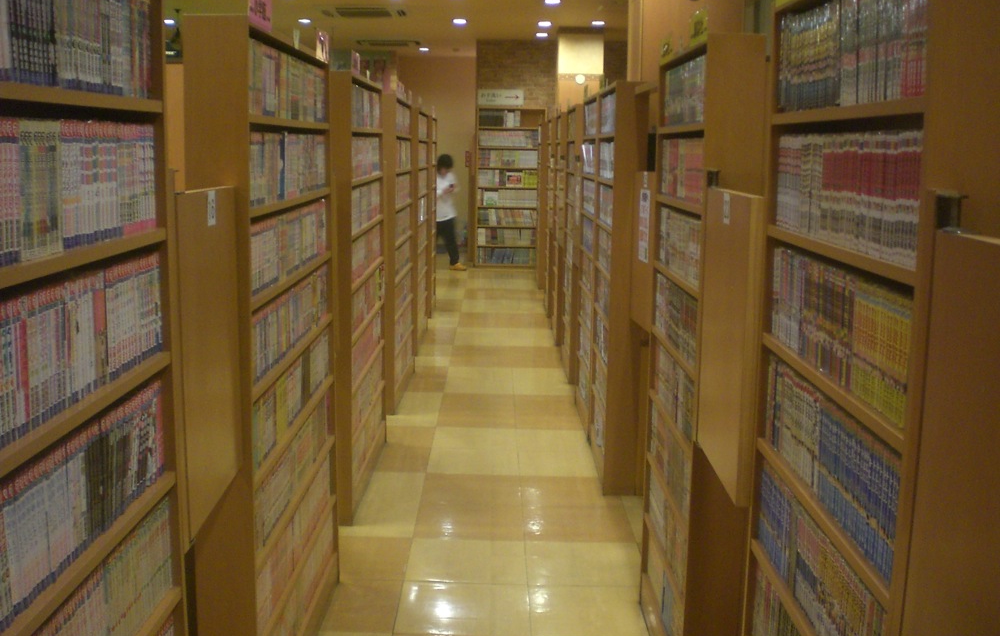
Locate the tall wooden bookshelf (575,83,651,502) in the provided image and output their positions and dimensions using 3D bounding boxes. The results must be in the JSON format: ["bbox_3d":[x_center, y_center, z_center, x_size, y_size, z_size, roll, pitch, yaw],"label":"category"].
[{"bbox_3d":[0.563,-0.237,5.793,0.155,1.862,1.790,1,9,0],"label":"tall wooden bookshelf"}]

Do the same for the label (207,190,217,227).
[{"bbox_3d":[-0.562,-0.214,2.146,0.006,0.068,0.062,1,9,0],"label":"label"}]

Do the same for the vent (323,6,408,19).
[{"bbox_3d":[-1.429,-3.240,11.677,0.880,0.050,0.880,1,9,0],"label":"vent"}]

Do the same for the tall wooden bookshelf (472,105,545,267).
[{"bbox_3d":[0.142,-1.739,14.777,0.910,2.120,0.240,1,9,0],"label":"tall wooden bookshelf"}]

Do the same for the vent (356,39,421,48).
[{"bbox_3d":[-1.520,-3.752,15.038,0.880,0.050,0.880,1,9,0],"label":"vent"}]

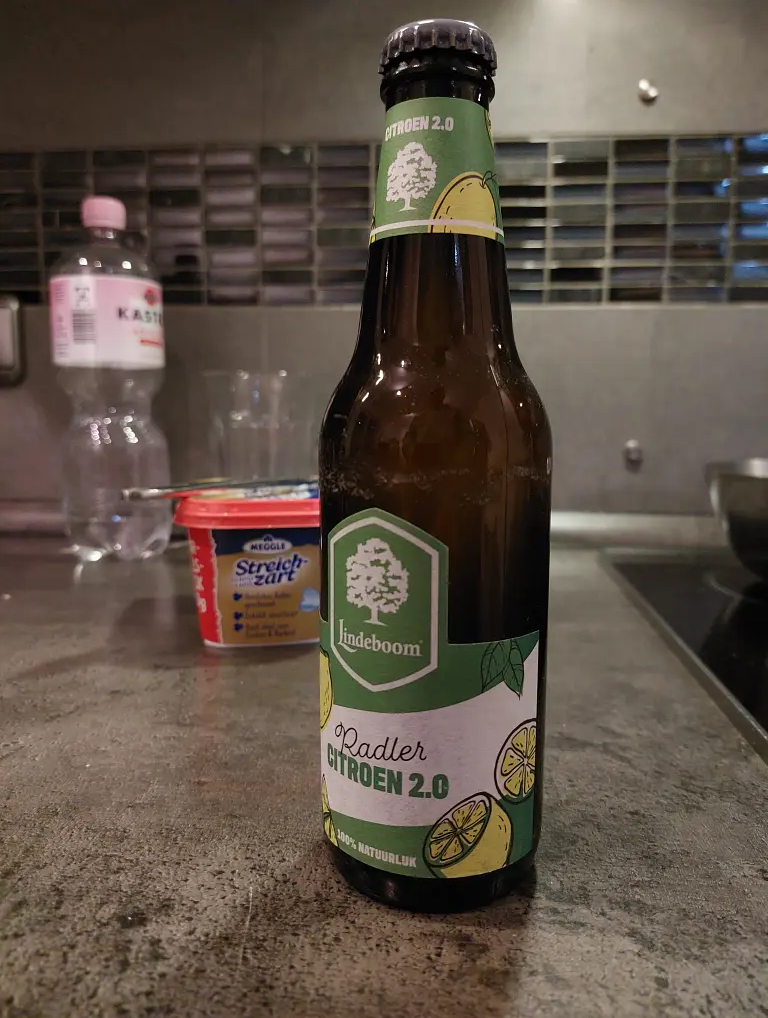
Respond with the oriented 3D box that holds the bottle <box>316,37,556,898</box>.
[{"bbox_3d":[0.013,-0.010,0.188,0.061,0.207,0.061,4,8,28],"label":"bottle"}]

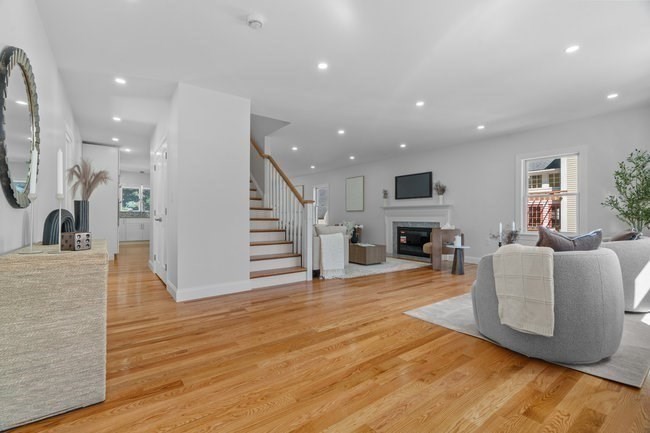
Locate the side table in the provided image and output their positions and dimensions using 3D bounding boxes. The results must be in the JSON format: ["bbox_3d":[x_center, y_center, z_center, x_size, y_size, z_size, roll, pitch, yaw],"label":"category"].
[{"bbox_3d":[2.348,0.763,5.080,0.404,0.495,0.404,0,0,-36],"label":"side table"}]

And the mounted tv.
[{"bbox_3d":[2.189,-0.738,7.157,0.071,0.611,1.091,0,0,-36],"label":"mounted tv"}]

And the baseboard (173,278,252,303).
[{"bbox_3d":[-1.357,0.920,3.629,0.909,0.151,0.020,0,0,-36],"label":"baseboard"}]

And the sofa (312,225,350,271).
[{"bbox_3d":[-0.446,0.577,5.637,0.889,0.838,1.919,0,0,-36],"label":"sofa"}]

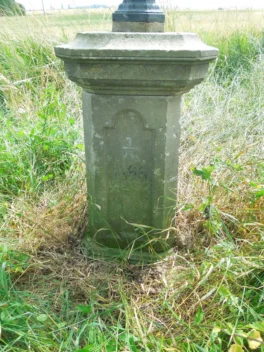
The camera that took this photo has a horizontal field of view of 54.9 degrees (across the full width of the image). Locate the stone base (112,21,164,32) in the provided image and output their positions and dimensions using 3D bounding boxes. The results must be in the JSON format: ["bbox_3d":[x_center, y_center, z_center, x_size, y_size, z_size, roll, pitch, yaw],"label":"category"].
[{"bbox_3d":[0.035,-0.771,1.323,0.267,0.044,0.267,2,33,3],"label":"stone base"}]

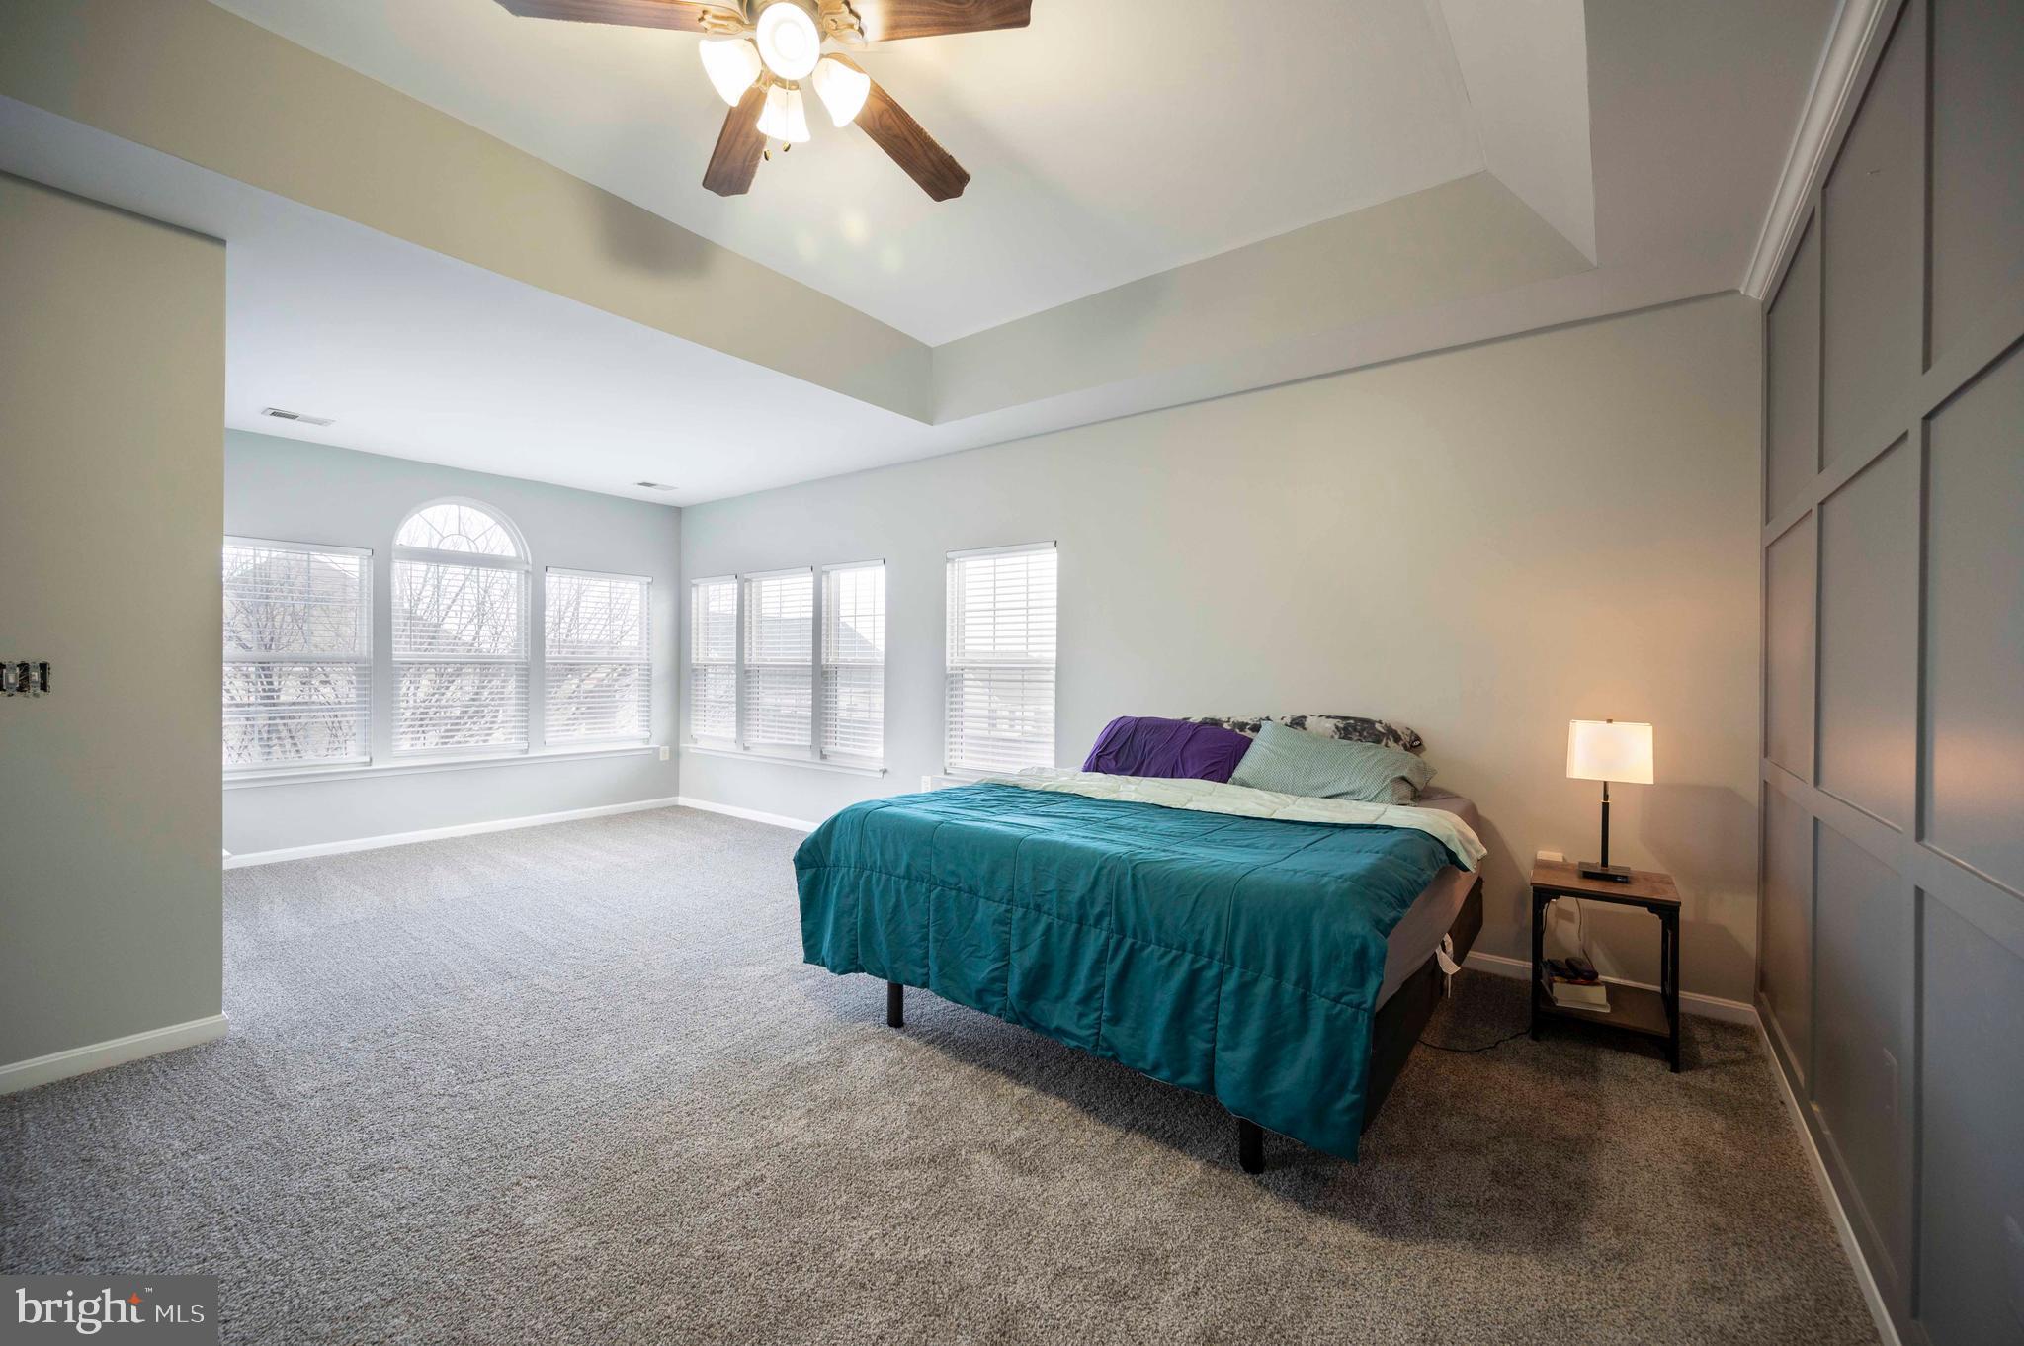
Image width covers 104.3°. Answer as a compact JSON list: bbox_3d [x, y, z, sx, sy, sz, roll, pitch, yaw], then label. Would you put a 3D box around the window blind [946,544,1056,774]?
[{"bbox_3d":[-0.088,-0.061,5.060,0.893,1.483,0.060,1,0,37],"label":"window blind"}]

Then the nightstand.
[{"bbox_3d":[2.148,1.032,2.872,0.410,0.557,0.430,1,0,37],"label":"nightstand"}]

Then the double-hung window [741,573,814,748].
[{"bbox_3d":[-1.916,-0.085,6.463,0.897,1.487,0.100,1,0,37],"label":"double-hung window"}]

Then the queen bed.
[{"bbox_3d":[0.612,0.748,3.086,1.970,1.066,2.080,1,1,37],"label":"queen bed"}]

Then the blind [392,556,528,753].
[{"bbox_3d":[-4.110,-0.083,5.904,0.060,1.411,0.889,1,1,37],"label":"blind"}]

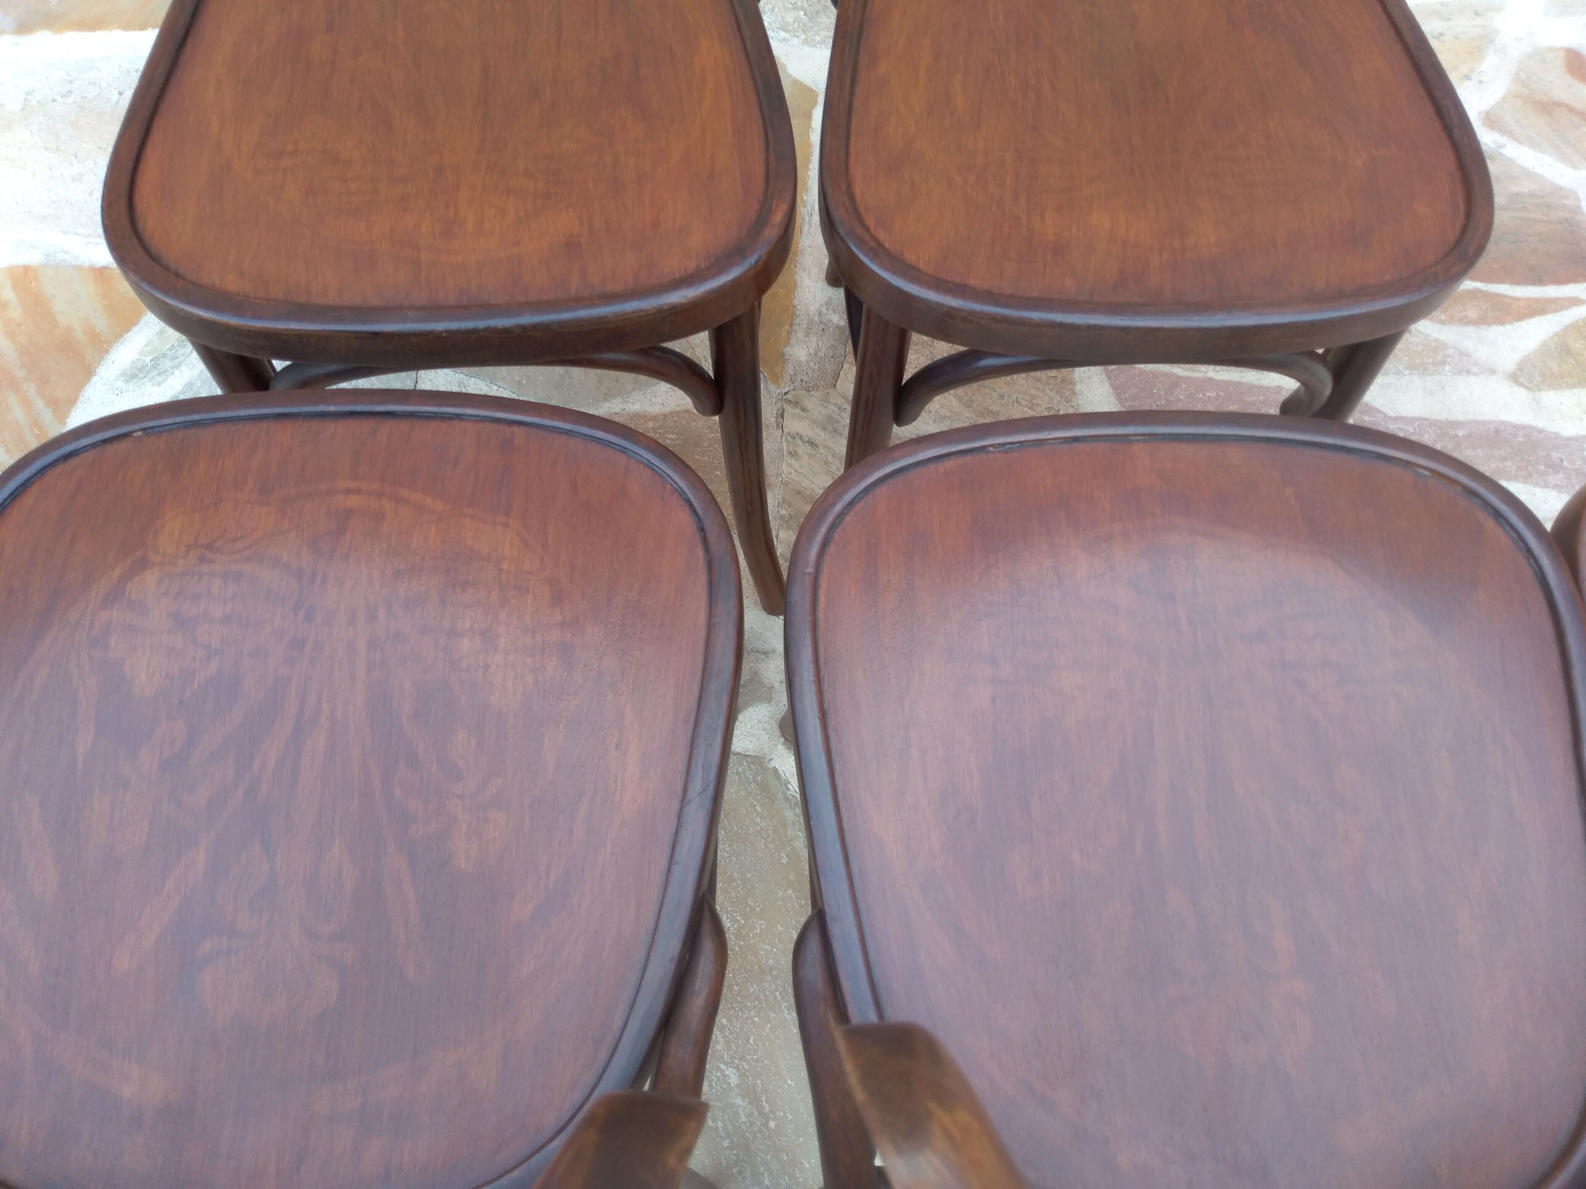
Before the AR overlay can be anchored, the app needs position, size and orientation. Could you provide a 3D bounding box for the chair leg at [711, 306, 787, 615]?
[{"bbox_3d":[-0.027,-0.081,0.906,0.056,0.418,0.047,-1,67,-2],"label":"chair leg"}]

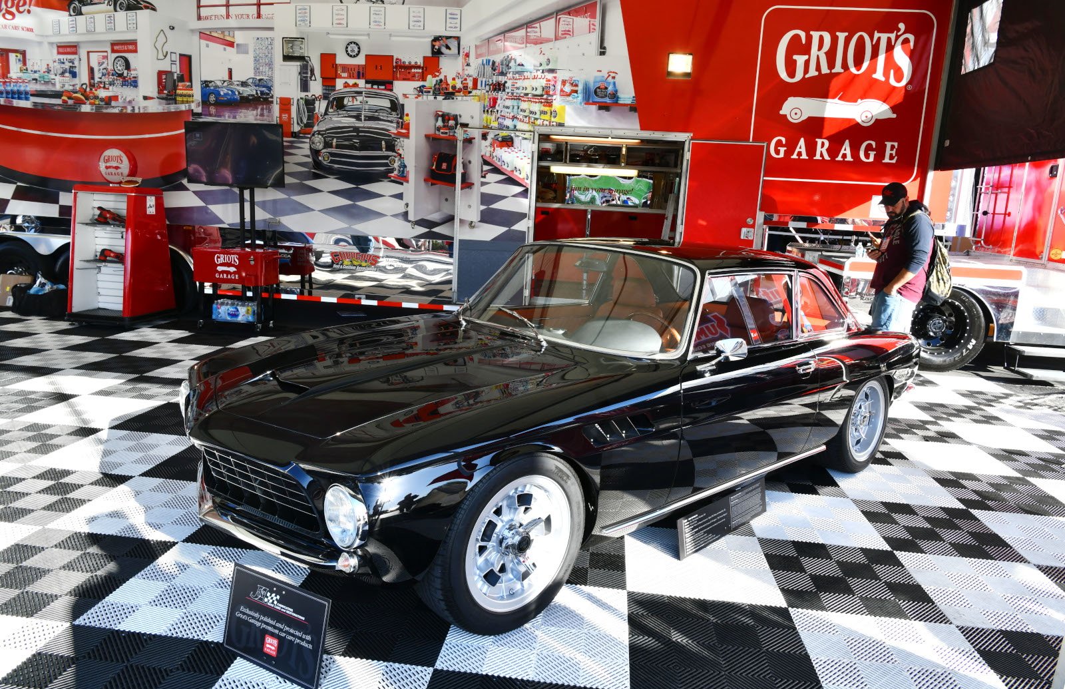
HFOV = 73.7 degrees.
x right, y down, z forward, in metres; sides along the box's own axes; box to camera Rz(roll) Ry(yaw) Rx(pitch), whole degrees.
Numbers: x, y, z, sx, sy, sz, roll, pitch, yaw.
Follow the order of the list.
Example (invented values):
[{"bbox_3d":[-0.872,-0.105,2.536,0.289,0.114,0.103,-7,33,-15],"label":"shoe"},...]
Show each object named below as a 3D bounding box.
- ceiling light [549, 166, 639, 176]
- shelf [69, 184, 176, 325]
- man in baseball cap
[{"bbox_3d":[0.843,-2.362,9.650,1.220,0.090,0.120,4,11,5],"label":"ceiling light"},{"bbox_3d":[-4.424,-0.968,7.645,0.700,1.420,0.830,4,11,5],"label":"shelf"},{"bbox_3d":[2.911,-0.370,5.712,0.430,1.790,0.500,2,11,-9],"label":"man in baseball cap"}]

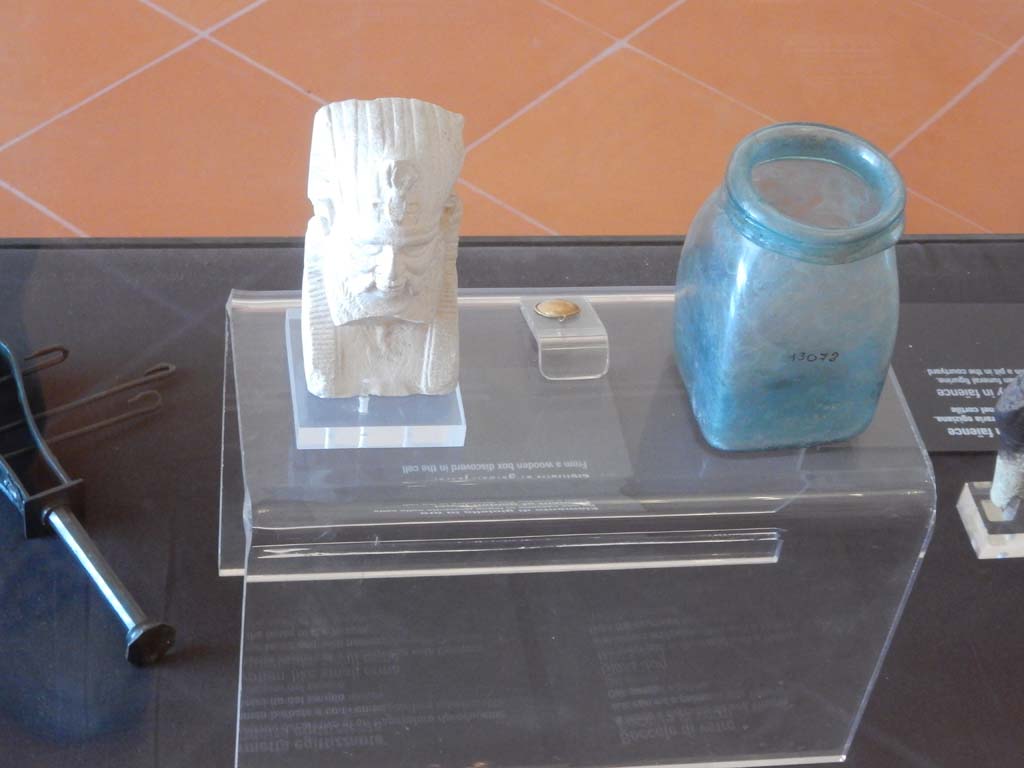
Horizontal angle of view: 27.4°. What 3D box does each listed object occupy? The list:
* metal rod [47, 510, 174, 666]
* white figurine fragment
[{"bbox_3d":[-0.172,0.081,0.884,0.021,0.021,0.086,-22,51,-29],"label":"metal rod"},{"bbox_3d":[-0.045,-0.044,0.712,0.052,0.105,0.045,-1,44,-11],"label":"white figurine fragment"}]

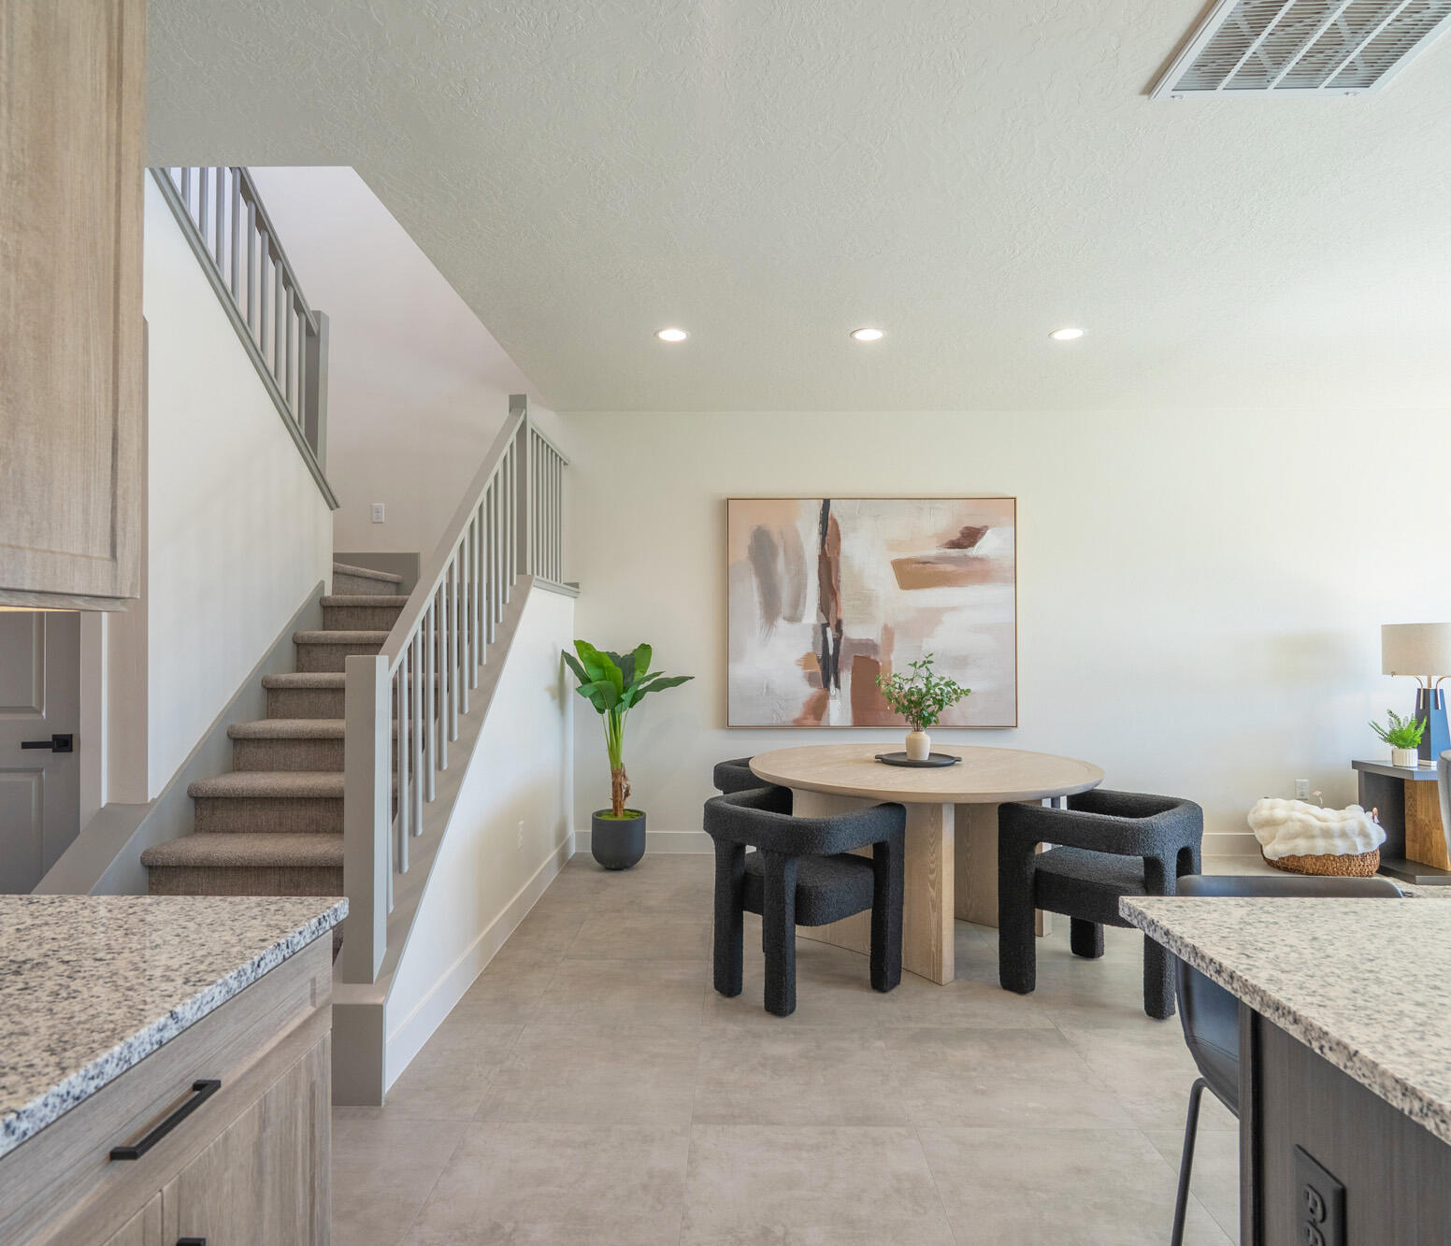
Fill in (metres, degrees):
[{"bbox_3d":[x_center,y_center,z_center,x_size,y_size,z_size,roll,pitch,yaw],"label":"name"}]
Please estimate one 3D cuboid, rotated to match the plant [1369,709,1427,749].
[{"bbox_3d":[3.900,0.617,4.804,0.290,0.236,0.270,0,-1,1],"label":"plant"}]

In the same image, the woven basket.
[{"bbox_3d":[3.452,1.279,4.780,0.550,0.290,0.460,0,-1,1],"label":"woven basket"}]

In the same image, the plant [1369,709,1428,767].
[{"bbox_3d":[3.830,0.662,4.737,0.290,0.335,0.270,0,-1,1],"label":"plant"}]

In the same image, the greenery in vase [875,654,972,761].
[{"bbox_3d":[0.927,0.395,3.906,0.450,0.505,0.420,0,-1,1],"label":"greenery in vase"}]

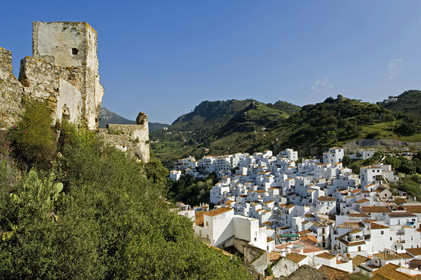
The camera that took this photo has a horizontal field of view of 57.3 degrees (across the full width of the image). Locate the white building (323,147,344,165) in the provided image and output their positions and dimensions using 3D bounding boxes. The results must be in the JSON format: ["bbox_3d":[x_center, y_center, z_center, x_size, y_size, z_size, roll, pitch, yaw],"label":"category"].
[{"bbox_3d":[76.080,9.620,238.140,7.520,10.220,10.130,0,0,-32],"label":"white building"}]

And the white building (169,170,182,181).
[{"bbox_3d":[-31.640,32.830,353.590,8.400,8.620,6.330,0,0,40],"label":"white building"}]

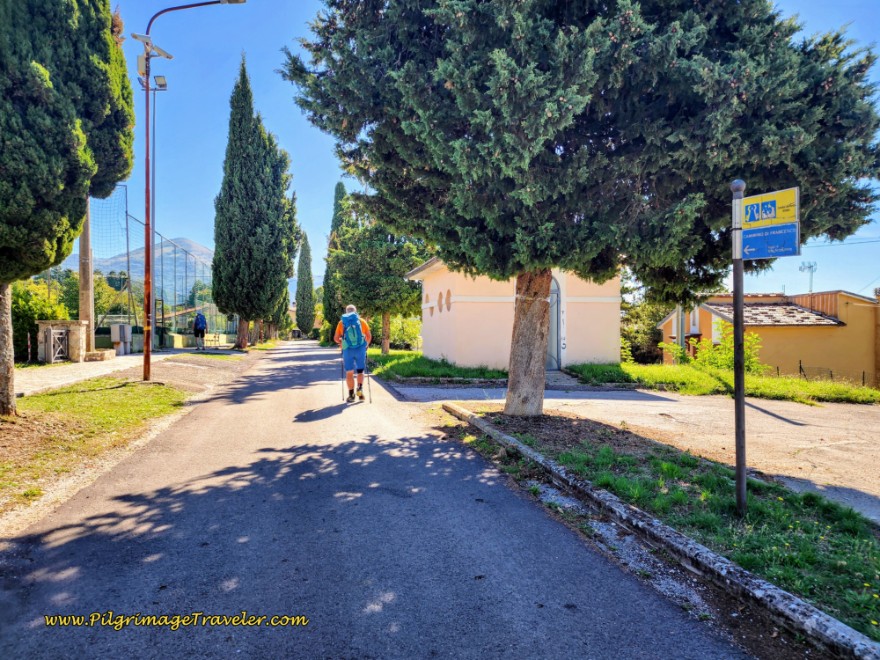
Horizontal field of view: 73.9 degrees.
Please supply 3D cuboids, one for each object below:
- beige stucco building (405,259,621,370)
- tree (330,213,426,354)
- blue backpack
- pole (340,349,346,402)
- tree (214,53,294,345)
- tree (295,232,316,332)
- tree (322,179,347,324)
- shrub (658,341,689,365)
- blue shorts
[{"bbox_3d":[2.420,-0.800,20.000,5.500,3.800,7.200,0,0,-9],"label":"beige stucco building"},{"bbox_3d":[-2.381,-1.906,23.800,4.100,5.750,4.000,0,0,0],"label":"tree"},{"bbox_3d":[-1.530,0.010,10.280,0.370,0.630,0.300,0,0,-10],"label":"blue backpack"},{"bbox_3d":[-1.765,0.780,10.580,0.070,1.050,0.080,-2,-8,-12],"label":"pole"},{"bbox_3d":[-9.139,-6.157,28.500,4.000,14.100,4.000,0,0,0],"label":"tree"},{"bbox_3d":[-13.112,-4.377,57.000,2.150,10.300,2.150,0,0,0],"label":"tree"},{"bbox_3d":[-6.048,-3.889,34.000,1.600,9.400,1.600,0,0,0],"label":"tree"},{"bbox_3d":[7.388,0.710,18.500,0.950,0.800,0.850,0,0,0],"label":"shrub"},{"bbox_3d":[-1.535,0.520,10.500,0.420,0.500,0.320,0,0,-12],"label":"blue shorts"}]

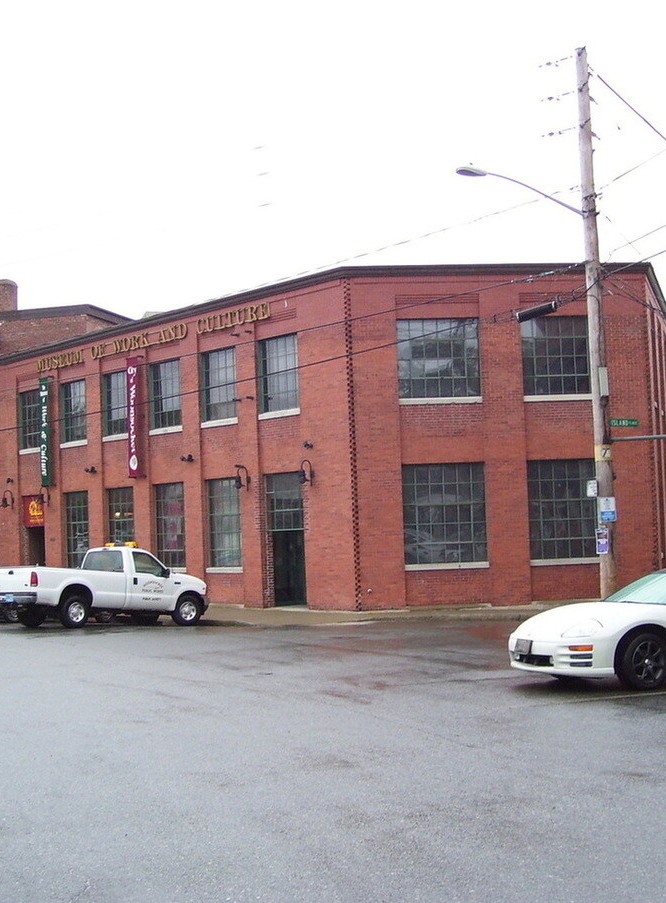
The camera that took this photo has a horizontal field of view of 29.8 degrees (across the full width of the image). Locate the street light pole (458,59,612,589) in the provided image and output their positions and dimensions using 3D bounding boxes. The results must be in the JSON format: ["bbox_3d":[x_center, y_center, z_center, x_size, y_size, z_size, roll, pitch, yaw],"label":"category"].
[{"bbox_3d":[4.169,-2.521,25.672,3.130,11.970,0.600,-1,-4,-14],"label":"street light pole"}]

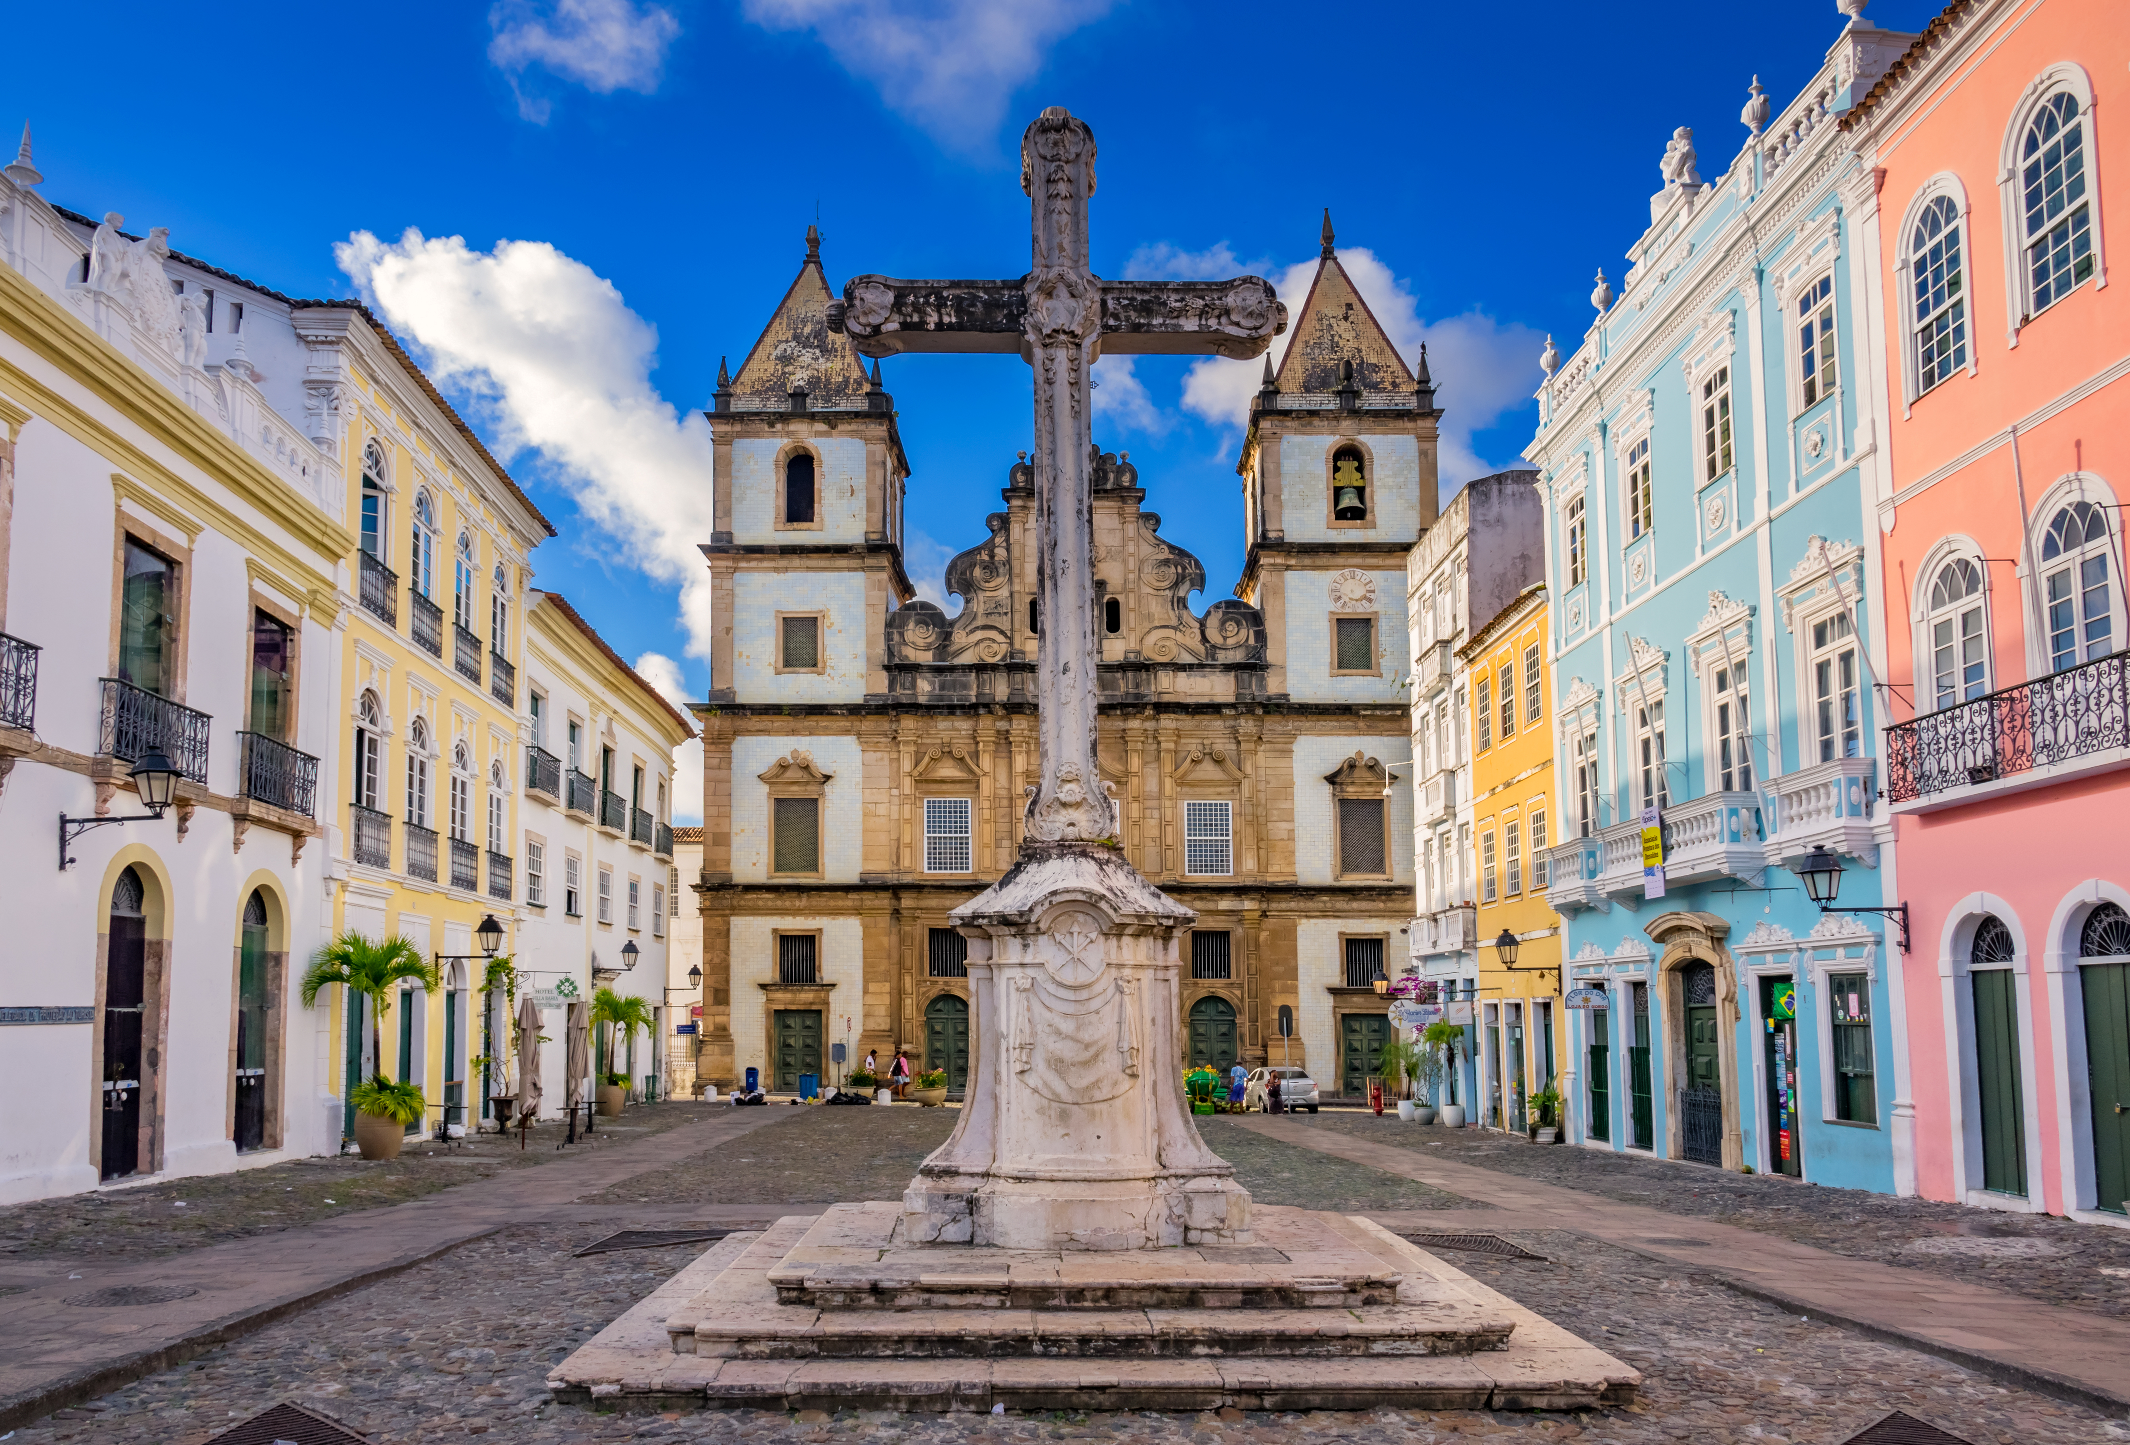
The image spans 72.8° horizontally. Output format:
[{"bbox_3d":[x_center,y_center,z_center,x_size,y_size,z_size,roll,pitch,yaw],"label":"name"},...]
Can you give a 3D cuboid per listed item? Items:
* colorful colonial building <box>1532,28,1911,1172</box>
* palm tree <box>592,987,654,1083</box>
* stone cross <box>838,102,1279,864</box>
[{"bbox_3d":[12.366,-0.754,21.492,7.000,14.200,10.000,0,-11,-2],"label":"colorful colonial building"},{"bbox_3d":[-11.457,8.052,37.228,1.500,2.300,1.500,0,-11,-2],"label":"palm tree"},{"bbox_3d":[0.009,-1.799,9.777,3.050,5.100,0.550,0,-11,-2],"label":"stone cross"}]

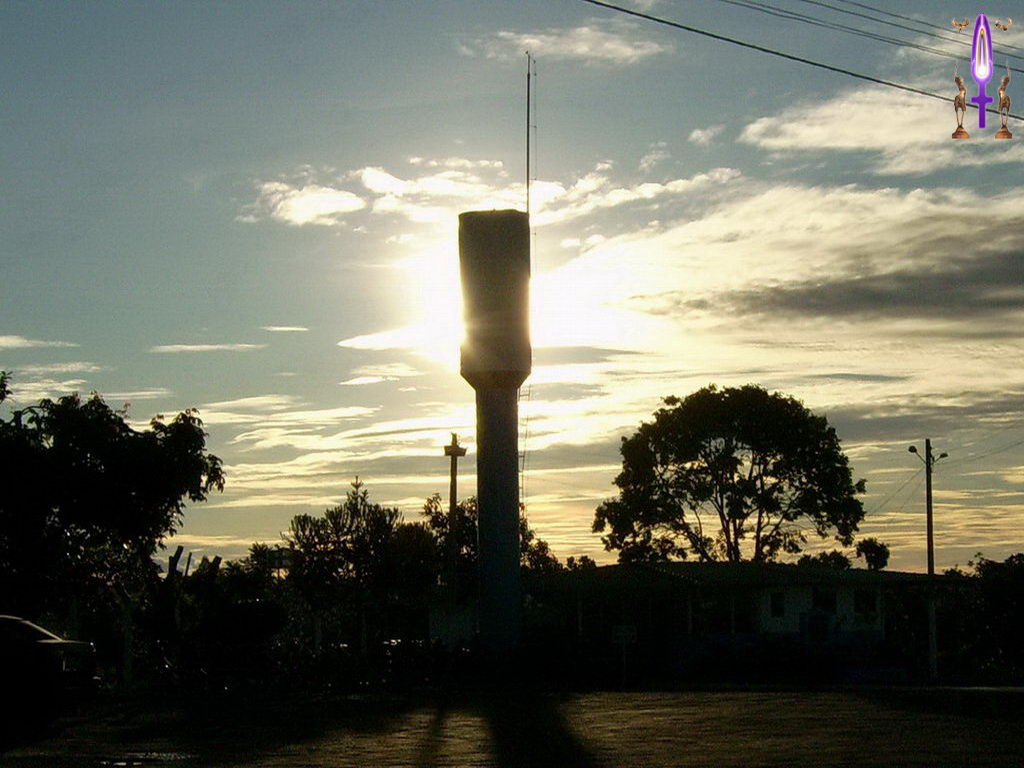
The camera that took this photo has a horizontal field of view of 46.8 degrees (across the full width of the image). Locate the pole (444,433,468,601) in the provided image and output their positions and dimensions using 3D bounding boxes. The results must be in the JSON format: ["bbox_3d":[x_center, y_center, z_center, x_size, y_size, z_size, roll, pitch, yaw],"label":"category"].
[{"bbox_3d":[-2.073,5.785,42.662,0.800,8.150,0.600,0,-10,0],"label":"pole"}]

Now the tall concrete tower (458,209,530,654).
[{"bbox_3d":[-0.497,1.520,39.379,2.390,15.320,2.390,0,-10,0],"label":"tall concrete tower"}]

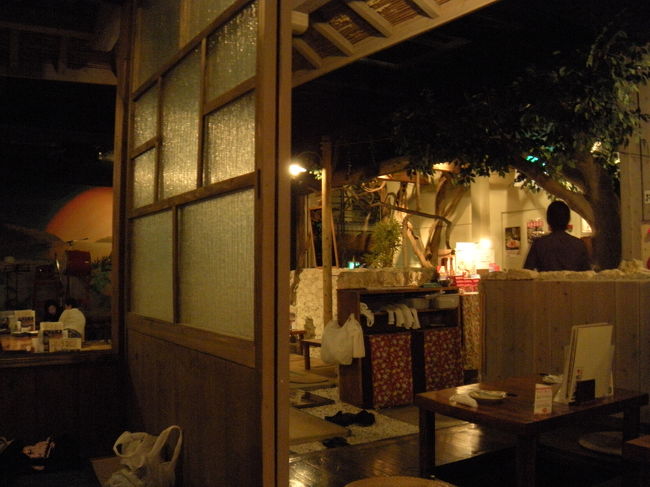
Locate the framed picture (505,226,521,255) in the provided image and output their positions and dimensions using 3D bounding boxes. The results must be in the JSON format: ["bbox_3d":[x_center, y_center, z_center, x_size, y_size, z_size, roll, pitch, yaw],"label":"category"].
[{"bbox_3d":[2.426,-0.039,8.500,0.025,0.360,0.250,1,-3,-31],"label":"framed picture"}]

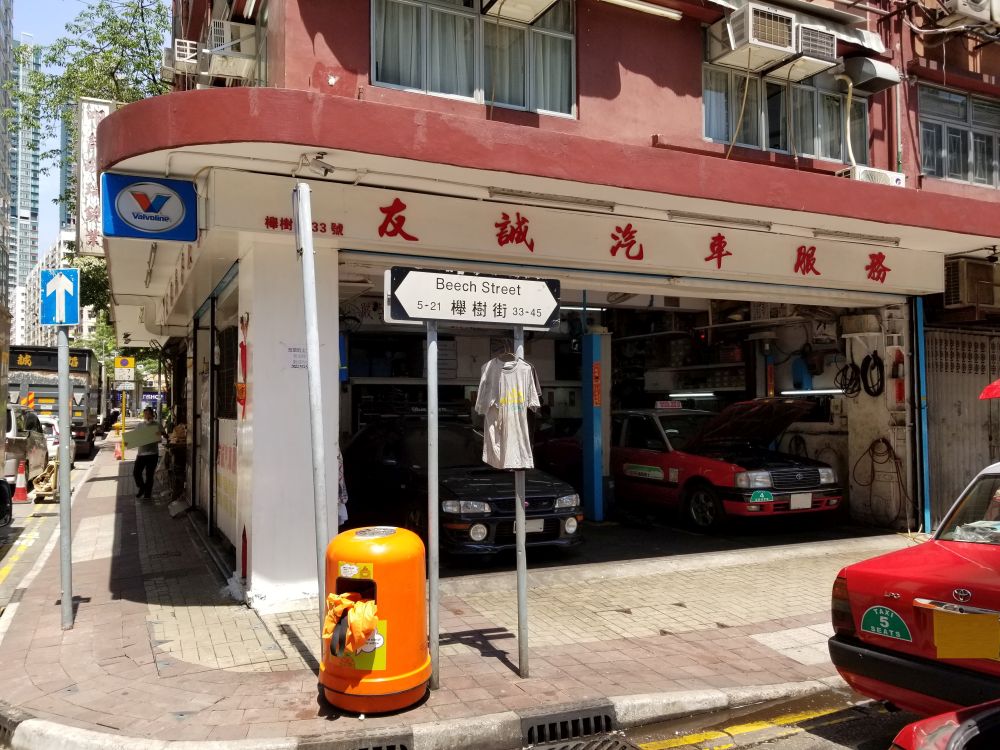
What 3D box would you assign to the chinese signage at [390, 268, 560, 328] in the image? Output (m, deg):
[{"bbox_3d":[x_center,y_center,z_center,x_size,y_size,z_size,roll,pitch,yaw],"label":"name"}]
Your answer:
[{"bbox_3d":[-0.131,-0.466,4.632,1.114,0.309,0.050,1,-3,-24],"label":"chinese signage"}]

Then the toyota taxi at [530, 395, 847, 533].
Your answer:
[{"bbox_3d":[2.512,1.190,10.933,1.700,1.620,4.650,1,-3,-27],"label":"toyota taxi"}]

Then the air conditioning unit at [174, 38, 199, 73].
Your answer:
[{"bbox_3d":[-5.696,-5.800,13.754,0.460,0.400,0.520,1,-3,-26],"label":"air conditioning unit"}]

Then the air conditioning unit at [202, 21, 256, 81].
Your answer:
[{"bbox_3d":[-2.757,-3.324,7.728,0.430,0.345,0.520,1,-3,-27],"label":"air conditioning unit"}]

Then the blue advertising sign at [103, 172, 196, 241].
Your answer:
[{"bbox_3d":[-2.493,-1.172,5.355,0.620,0.455,0.120,1,-3,-23],"label":"blue advertising sign"}]

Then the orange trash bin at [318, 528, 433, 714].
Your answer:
[{"bbox_3d":[-0.724,1.376,4.391,0.645,0.940,0.645,0,-3,0],"label":"orange trash bin"}]

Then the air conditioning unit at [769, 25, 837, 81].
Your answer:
[{"bbox_3d":[3.279,-3.512,8.281,0.502,0.329,0.563,1,-3,-23],"label":"air conditioning unit"}]

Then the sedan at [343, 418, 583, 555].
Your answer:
[{"bbox_3d":[-0.649,1.256,8.879,1.690,1.405,4.340,1,-3,-25],"label":"sedan"}]

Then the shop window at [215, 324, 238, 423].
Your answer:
[{"bbox_3d":[-3.256,-0.006,8.964,0.100,1.050,2.000,1,-3,-27],"label":"shop window"}]

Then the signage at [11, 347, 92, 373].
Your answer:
[{"bbox_3d":[-14.826,-0.489,24.645,2.300,0.800,0.120,1,-3,-27],"label":"signage"}]

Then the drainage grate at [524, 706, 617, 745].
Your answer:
[{"bbox_3d":[0.363,1.902,4.104,0.543,0.155,0.080,1,-3,-18],"label":"drainage grate"}]

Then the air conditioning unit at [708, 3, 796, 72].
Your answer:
[{"bbox_3d":[2.569,-3.379,7.624,0.552,0.394,0.580,1,-3,-23],"label":"air conditioning unit"}]

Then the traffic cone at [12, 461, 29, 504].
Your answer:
[{"bbox_3d":[-9.103,2.014,14.319,0.430,0.770,0.430,1,-3,-23],"label":"traffic cone"}]

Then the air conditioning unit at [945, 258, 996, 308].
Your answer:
[{"bbox_3d":[5.309,-1.012,8.680,0.600,0.500,0.500,1,-3,-23],"label":"air conditioning unit"}]

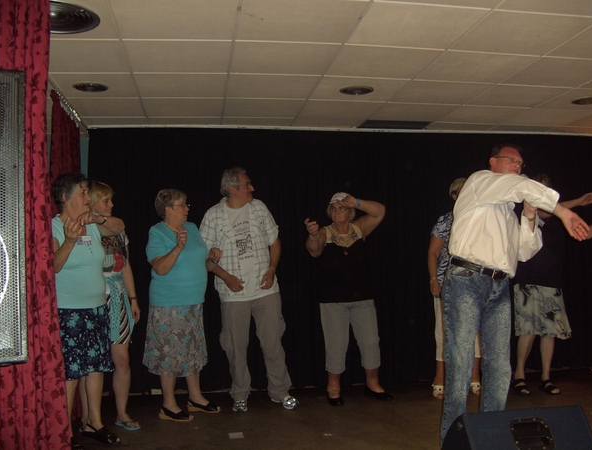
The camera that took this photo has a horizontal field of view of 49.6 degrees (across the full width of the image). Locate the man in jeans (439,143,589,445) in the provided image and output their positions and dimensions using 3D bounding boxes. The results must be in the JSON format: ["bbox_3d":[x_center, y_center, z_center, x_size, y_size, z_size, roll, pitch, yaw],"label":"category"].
[{"bbox_3d":[1.143,0.368,3.382,0.580,1.680,0.600,2,-5,-40],"label":"man in jeans"}]

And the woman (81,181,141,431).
[{"bbox_3d":[-1.177,0.498,3.968,0.400,1.570,0.470,-4,-5,43],"label":"woman"}]

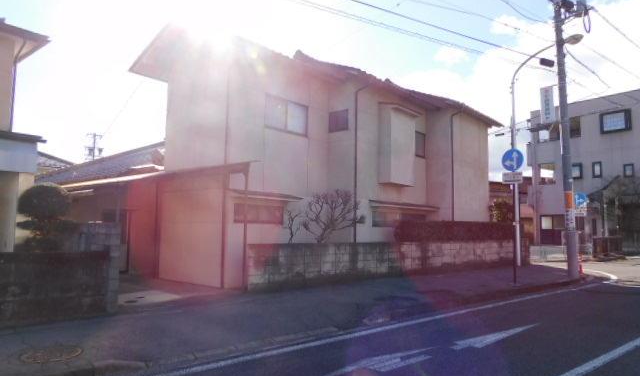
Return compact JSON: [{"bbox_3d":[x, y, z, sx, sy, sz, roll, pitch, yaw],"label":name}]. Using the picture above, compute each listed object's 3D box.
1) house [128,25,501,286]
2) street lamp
[{"bbox_3d":[1.459,-0.799,16.080,6.050,7.250,14.000,-3,-5,39],"label":"house"},{"bbox_3d":[8.231,-1.202,15.982,0.300,8.150,2.520,4,-5,-39],"label":"street lamp"}]

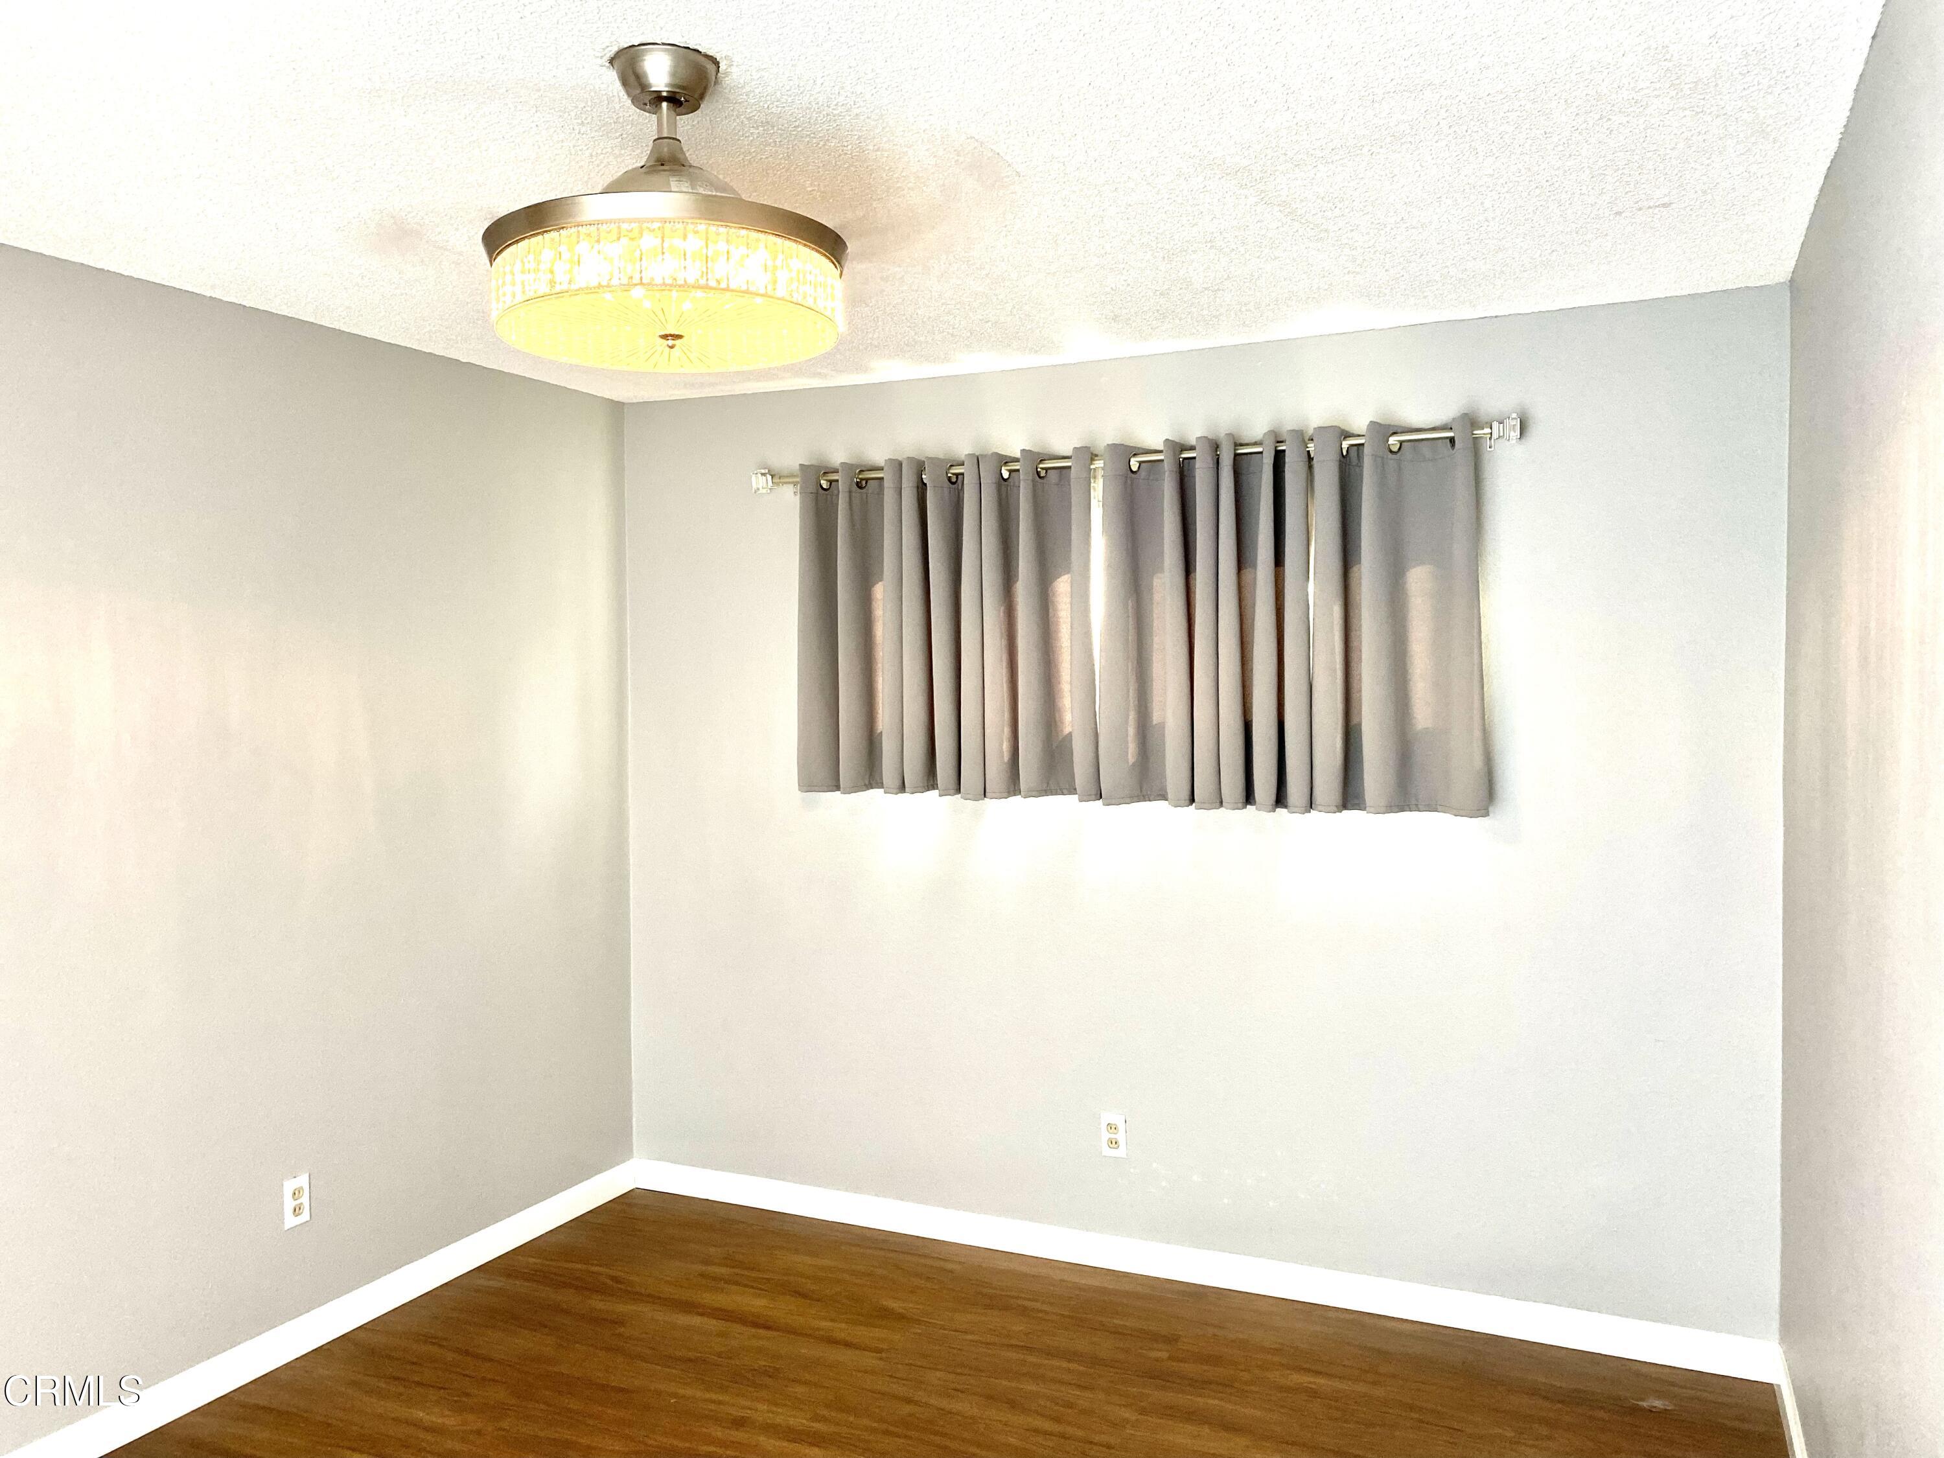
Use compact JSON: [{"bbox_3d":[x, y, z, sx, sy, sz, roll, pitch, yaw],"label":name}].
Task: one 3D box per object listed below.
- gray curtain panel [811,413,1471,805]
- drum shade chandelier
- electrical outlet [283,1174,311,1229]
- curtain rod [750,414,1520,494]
[{"bbox_3d":[0.357,-0.268,3.763,1.830,0.925,0.110,0,2,25],"label":"gray curtain panel"},{"bbox_3d":[-0.422,-0.735,2.034,0.497,0.368,0.497,0,2,0],"label":"drum shade chandelier"},{"bbox_3d":[-1.584,1.112,3.435,0.009,0.115,0.070,0,2,25],"label":"electrical outlet"},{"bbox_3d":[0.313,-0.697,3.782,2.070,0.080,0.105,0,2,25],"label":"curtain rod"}]

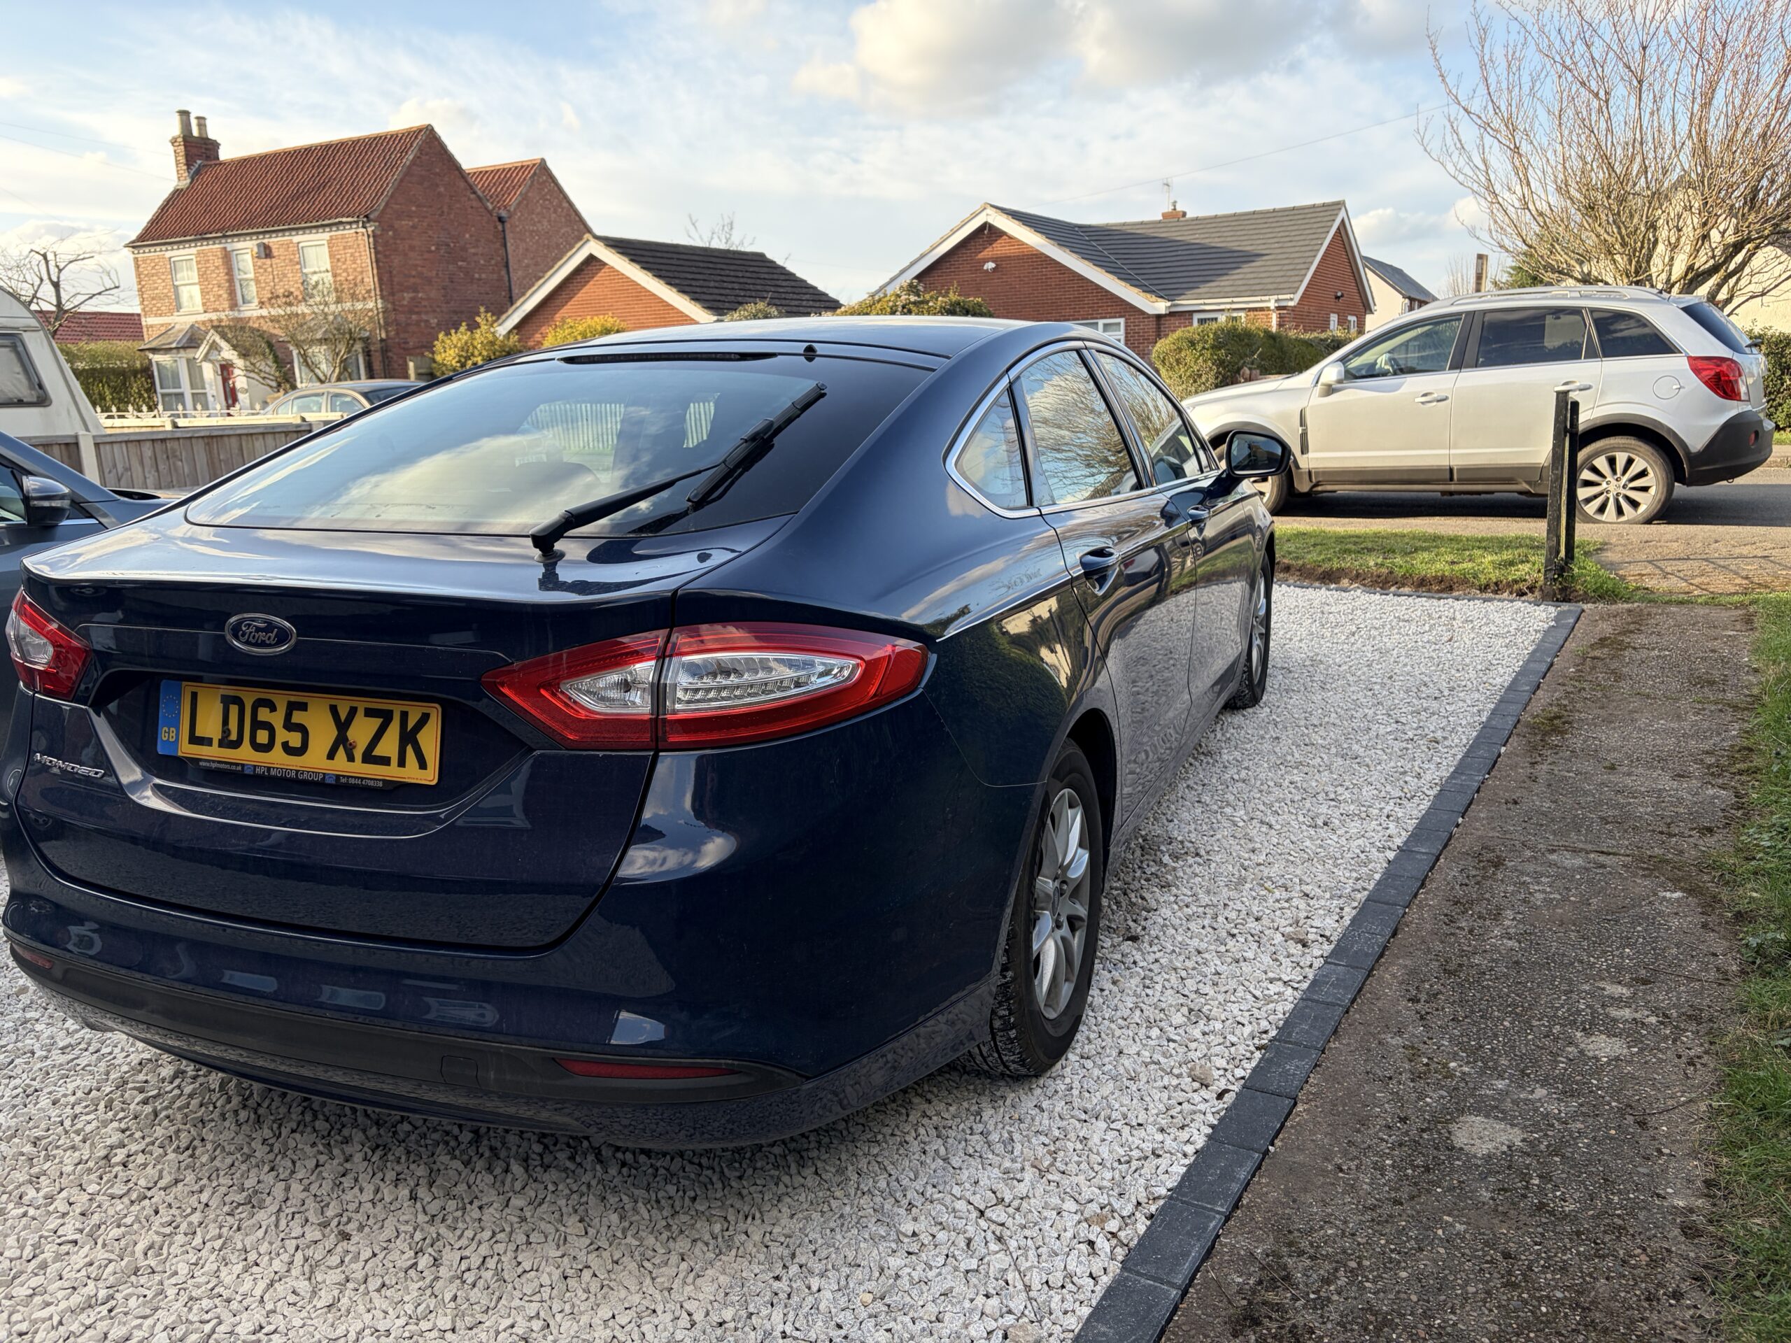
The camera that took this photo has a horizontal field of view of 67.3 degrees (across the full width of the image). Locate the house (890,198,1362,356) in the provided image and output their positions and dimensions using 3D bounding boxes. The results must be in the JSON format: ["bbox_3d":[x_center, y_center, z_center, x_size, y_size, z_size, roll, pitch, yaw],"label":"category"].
[{"bbox_3d":[5.436,-8.922,33.611,11.000,4.950,9.200,5,15,28],"label":"house"}]

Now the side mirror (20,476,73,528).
[{"bbox_3d":[-2.458,-0.491,3.900,0.185,0.155,0.120,7,16,37],"label":"side mirror"}]

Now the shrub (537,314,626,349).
[{"bbox_3d":[-5.657,-5.231,24.808,1.850,2.550,1.450,4,14,28],"label":"shrub"}]

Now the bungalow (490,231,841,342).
[{"bbox_3d":[-4.548,-7.388,30.378,5.700,4.320,6.450,4,14,28],"label":"bungalow"}]

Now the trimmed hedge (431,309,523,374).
[{"bbox_3d":[-7.617,-5.264,24.978,1.750,2.720,1.500,4,14,28],"label":"trimmed hedge"}]

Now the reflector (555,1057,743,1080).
[{"bbox_3d":[-0.324,0.521,1.758,0.240,0.030,0.035,-1,13,2],"label":"reflector"}]

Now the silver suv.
[{"bbox_3d":[4.453,-2.139,10.934,4.600,1.750,1.870,6,15,30],"label":"silver suv"}]

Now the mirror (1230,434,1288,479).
[{"bbox_3d":[1.120,-0.670,4.146,0.200,0.147,0.120,4,14,22],"label":"mirror"}]

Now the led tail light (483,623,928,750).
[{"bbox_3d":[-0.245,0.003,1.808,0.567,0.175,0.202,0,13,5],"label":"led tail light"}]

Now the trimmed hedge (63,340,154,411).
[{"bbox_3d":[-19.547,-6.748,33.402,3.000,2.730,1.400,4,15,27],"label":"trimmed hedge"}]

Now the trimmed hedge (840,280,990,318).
[{"bbox_3d":[0.339,-5.866,25.468,3.300,2.850,2.000,5,15,28],"label":"trimmed hedge"}]

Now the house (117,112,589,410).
[{"bbox_3d":[-13.250,-9.963,33.928,8.400,8.200,8.100,4,15,27],"label":"house"}]

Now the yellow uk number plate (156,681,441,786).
[{"bbox_3d":[-0.858,0.084,1.915,0.520,0.111,0.014,4,1,22],"label":"yellow uk number plate"}]

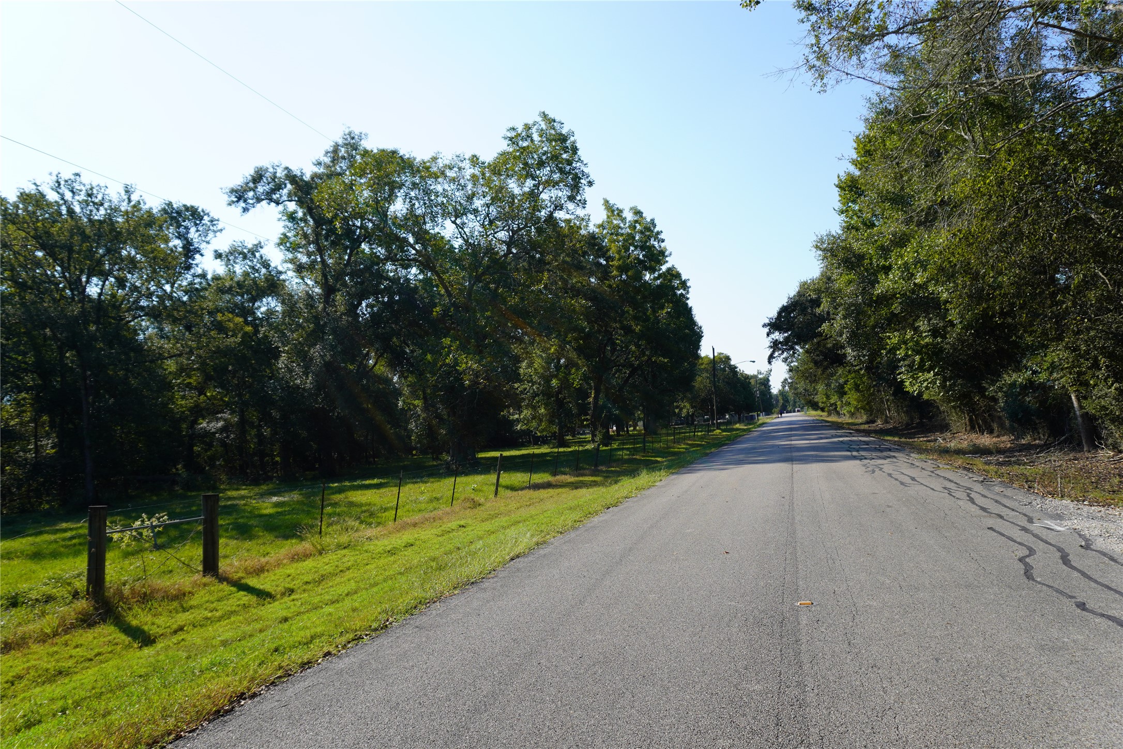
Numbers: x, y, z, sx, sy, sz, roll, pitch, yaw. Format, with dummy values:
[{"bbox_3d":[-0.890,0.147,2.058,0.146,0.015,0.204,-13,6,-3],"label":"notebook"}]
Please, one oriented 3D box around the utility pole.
[{"bbox_3d":[13.938,1.236,68.000,0.250,7.600,0.250,-2,-3,0],"label":"utility pole"}]

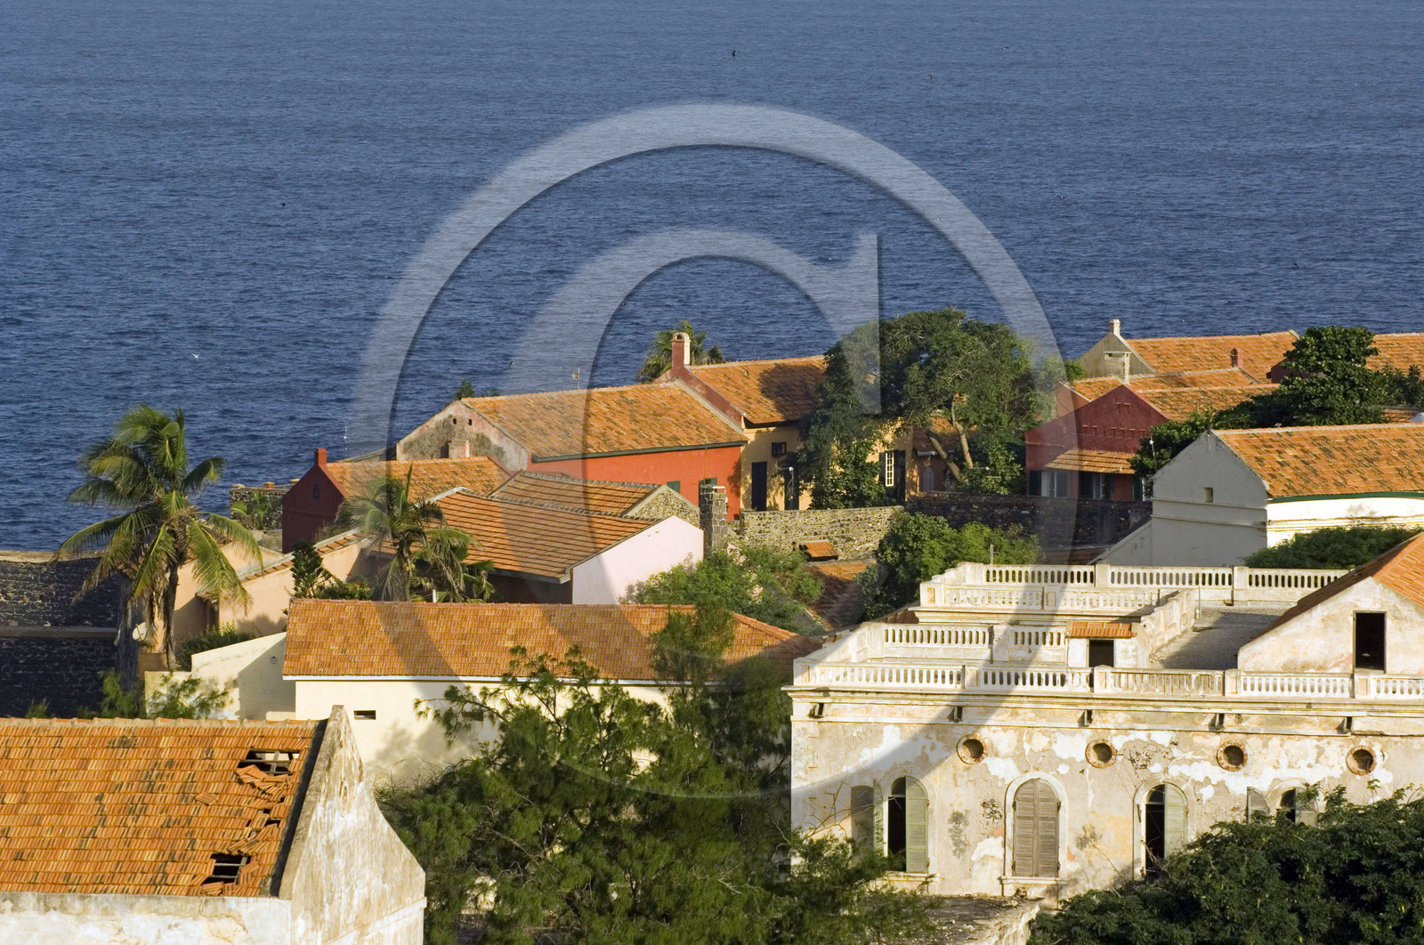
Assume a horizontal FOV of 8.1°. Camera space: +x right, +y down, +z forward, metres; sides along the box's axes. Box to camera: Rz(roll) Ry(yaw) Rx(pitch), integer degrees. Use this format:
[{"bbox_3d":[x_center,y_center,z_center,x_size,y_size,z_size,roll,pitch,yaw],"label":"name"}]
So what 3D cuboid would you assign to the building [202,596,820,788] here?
[{"bbox_3d":[-4.699,6.821,305.000,17.800,5.700,7.200,1,4,12],"label":"building"}]

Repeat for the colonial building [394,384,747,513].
[{"bbox_3d":[-5.959,-0.818,432.553,7.500,5.500,14.000,3,5,41],"label":"colonial building"}]

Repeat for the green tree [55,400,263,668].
[{"bbox_3d":[-19.031,2.357,347.294,6.900,9.370,6.400,0,4,0],"label":"green tree"}]

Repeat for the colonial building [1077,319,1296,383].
[{"bbox_3d":[23.479,-3.941,482.740,11.600,7.100,6.400,-3,5,-41],"label":"colonial building"}]

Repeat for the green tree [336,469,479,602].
[{"bbox_3d":[-10.227,2.811,343.200,5.040,5.900,4.800,0,4,0],"label":"green tree"}]

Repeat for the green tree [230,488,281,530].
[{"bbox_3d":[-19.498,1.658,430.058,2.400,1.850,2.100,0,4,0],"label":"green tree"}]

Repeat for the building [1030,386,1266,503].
[{"bbox_3d":[20.464,-1.016,432.464,9.600,5.600,10.300,-3,5,-40],"label":"building"}]

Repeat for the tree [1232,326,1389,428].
[{"bbox_3d":[23.445,-1.093,395.295,6.300,9.390,6.000,0,4,0],"label":"tree"}]

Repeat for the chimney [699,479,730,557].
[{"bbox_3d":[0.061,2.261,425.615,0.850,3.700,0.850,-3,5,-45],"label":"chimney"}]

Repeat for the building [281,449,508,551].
[{"bbox_3d":[-11.284,1.335,374.497,7.800,4.600,5.200,-3,5,-37],"label":"building"}]

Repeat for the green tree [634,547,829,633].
[{"bbox_3d":[0.567,4.203,331.125,6.290,3.700,5.000,0,4,0],"label":"green tree"}]

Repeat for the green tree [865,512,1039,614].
[{"bbox_3d":[8.211,3.536,345.146,6.020,4.300,5.300,0,4,0],"label":"green tree"}]

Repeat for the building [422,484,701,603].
[{"bbox_3d":[-6.051,3.459,365.799,5.800,4.700,13.500,-2,4,-28],"label":"building"}]

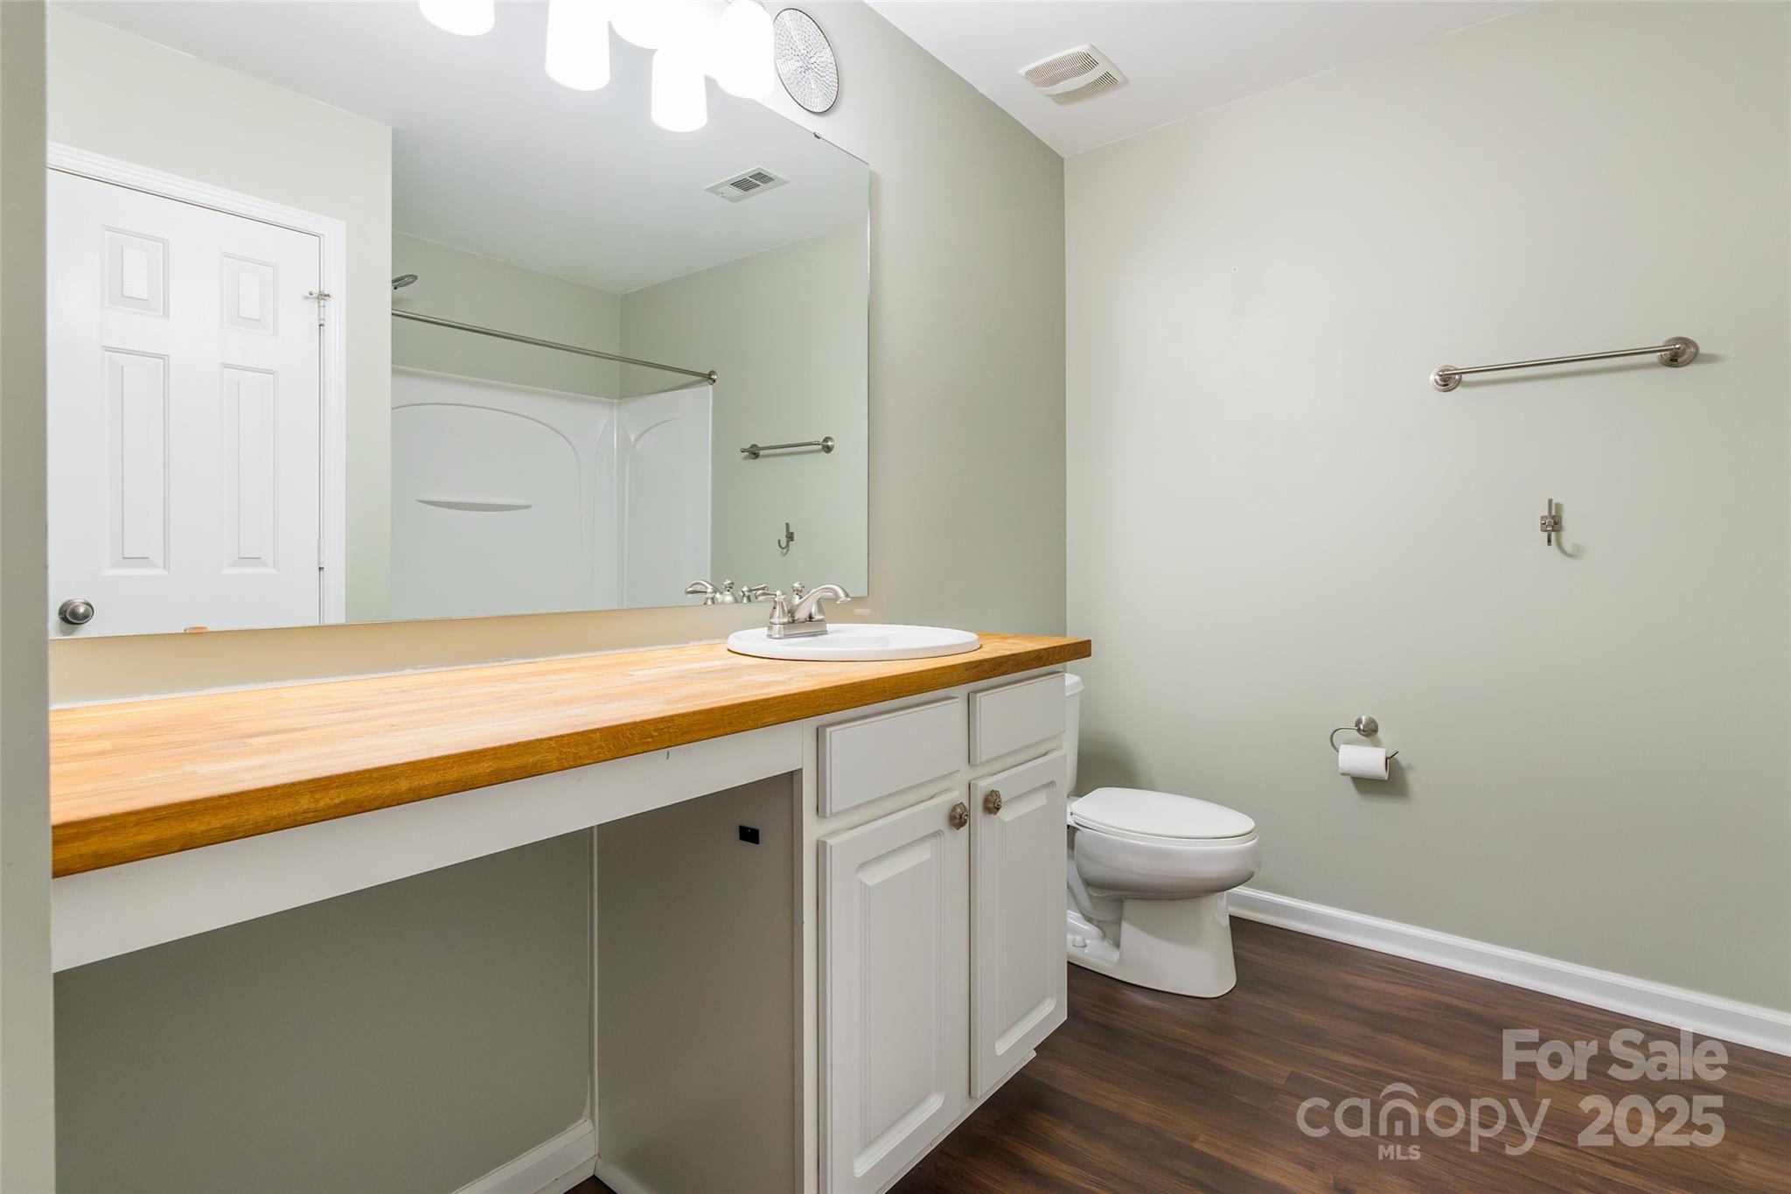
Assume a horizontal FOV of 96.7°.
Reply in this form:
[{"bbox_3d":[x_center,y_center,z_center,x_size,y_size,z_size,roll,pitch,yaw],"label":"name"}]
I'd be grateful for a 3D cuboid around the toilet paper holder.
[{"bbox_3d":[1.303,0.392,2.216,0.168,0.109,0.071,2,3,38],"label":"toilet paper holder"}]

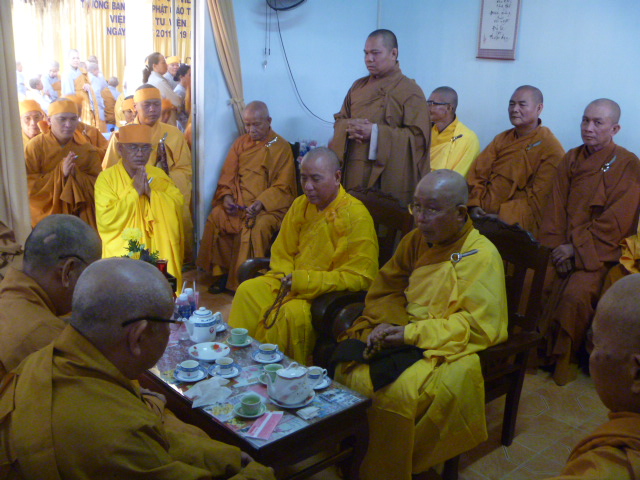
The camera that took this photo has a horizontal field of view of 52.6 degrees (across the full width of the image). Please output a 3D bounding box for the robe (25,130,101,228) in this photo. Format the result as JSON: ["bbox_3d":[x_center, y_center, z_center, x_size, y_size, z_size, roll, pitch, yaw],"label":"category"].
[{"bbox_3d":[-1.604,-0.165,4.046,0.530,0.940,0.580,-5,15,-29],"label":"robe"}]

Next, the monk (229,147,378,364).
[{"bbox_3d":[-0.036,0.153,2.802,0.580,1.130,0.740,15,19,39],"label":"monk"}]

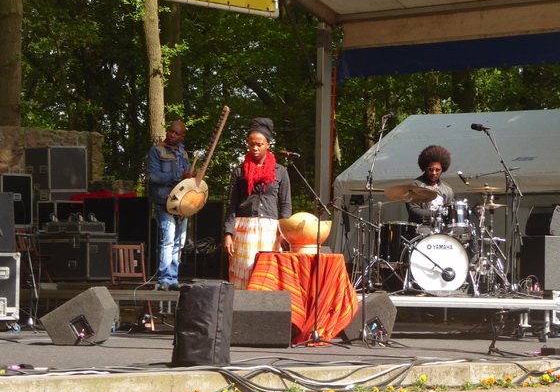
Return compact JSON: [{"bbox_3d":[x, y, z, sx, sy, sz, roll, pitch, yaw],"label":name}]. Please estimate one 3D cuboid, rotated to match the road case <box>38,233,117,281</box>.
[{"bbox_3d":[-2.281,0.681,24.600,0.660,0.540,0.600,0,0,33],"label":"road case"}]

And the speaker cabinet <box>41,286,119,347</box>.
[{"bbox_3d":[-1.610,0.950,17.450,0.510,0.450,0.600,0,0,5],"label":"speaker cabinet"}]

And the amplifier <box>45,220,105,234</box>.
[{"bbox_3d":[-2.315,0.355,24.600,0.500,0.150,0.460,0,0,30],"label":"amplifier"}]

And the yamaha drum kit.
[{"bbox_3d":[1.519,0.426,21.900,1.550,1.100,1.400,1,0,-7],"label":"yamaha drum kit"}]

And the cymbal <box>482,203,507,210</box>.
[{"bbox_3d":[1.975,0.093,20.300,0.340,0.050,0.340,0,0,0],"label":"cymbal"}]

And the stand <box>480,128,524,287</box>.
[{"bbox_3d":[2.083,0.142,20.000,0.500,1.520,0.480,0,0,0],"label":"stand"}]

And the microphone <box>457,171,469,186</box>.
[{"bbox_3d":[1.822,-0.175,21.800,0.055,0.168,0.055,-38,-18,0],"label":"microphone"}]

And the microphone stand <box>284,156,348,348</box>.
[{"bbox_3d":[0.295,0.441,17.200,0.530,1.530,0.500,0,0,6],"label":"microphone stand"}]

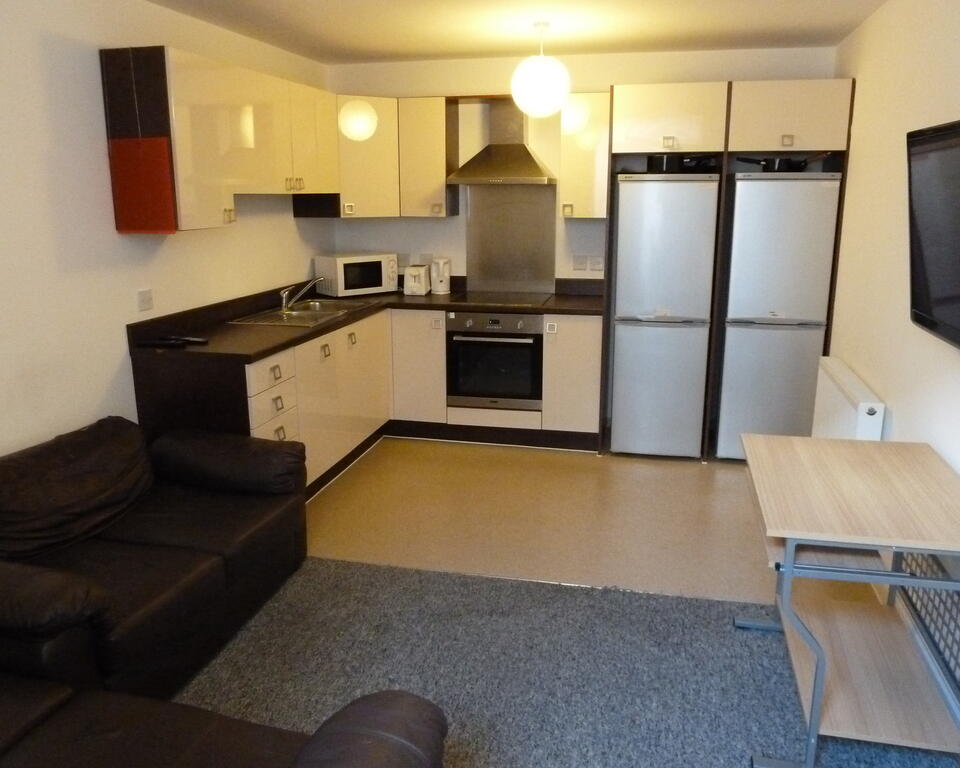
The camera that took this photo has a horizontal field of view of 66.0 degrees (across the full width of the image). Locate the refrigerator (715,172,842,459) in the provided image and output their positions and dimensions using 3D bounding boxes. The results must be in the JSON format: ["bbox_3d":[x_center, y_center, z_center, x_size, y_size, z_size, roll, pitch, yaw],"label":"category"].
[{"bbox_3d":[1.693,-0.393,4.327,0.540,1.631,0.575,3,14,14],"label":"refrigerator"}]

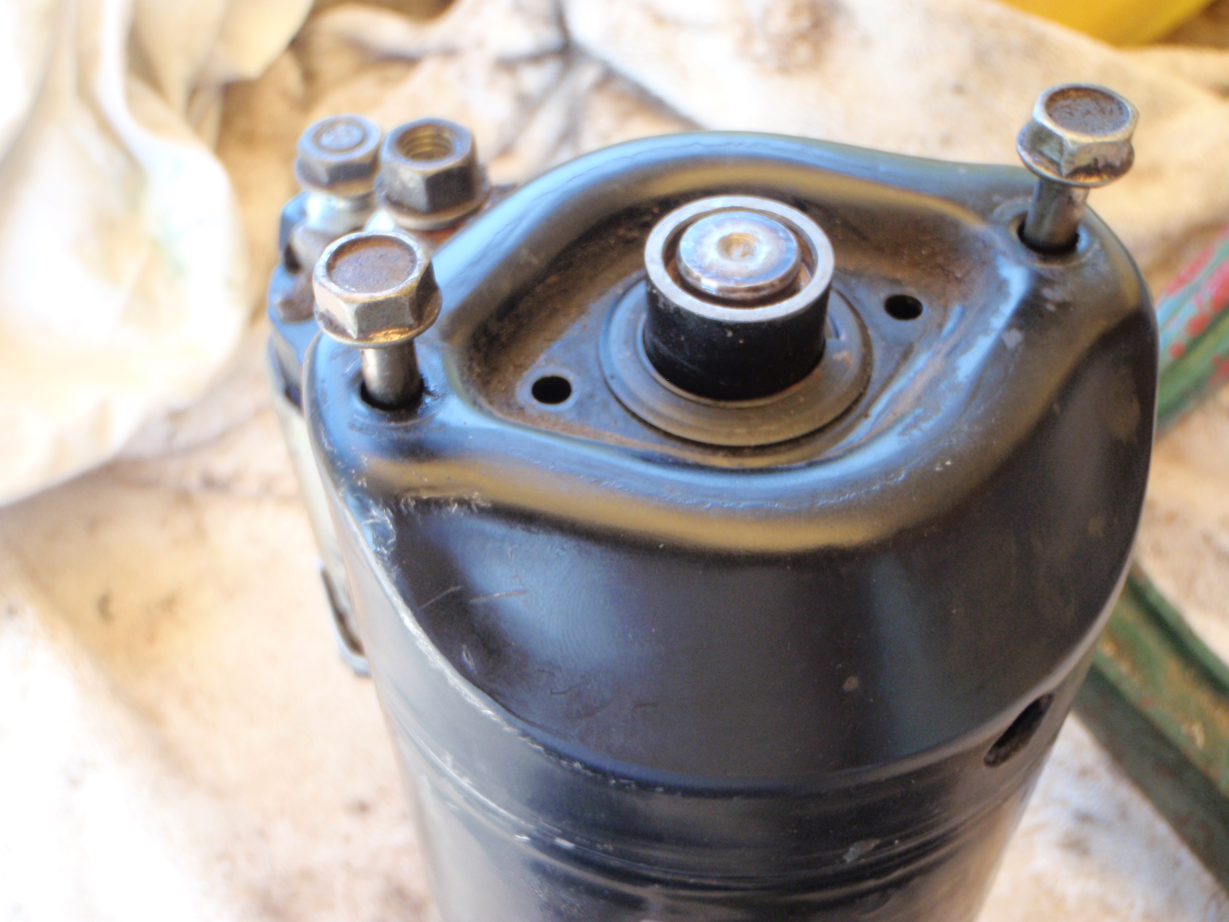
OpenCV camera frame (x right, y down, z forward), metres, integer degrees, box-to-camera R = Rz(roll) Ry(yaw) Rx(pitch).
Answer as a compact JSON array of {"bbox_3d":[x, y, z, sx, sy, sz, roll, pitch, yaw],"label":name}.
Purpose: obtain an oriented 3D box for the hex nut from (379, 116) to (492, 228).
[{"bbox_3d":[-0.025,-0.039,0.172,0.015,0.009,0.015,1,49,0],"label":"hex nut"}]

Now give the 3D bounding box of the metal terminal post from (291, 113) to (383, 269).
[{"bbox_3d":[-0.039,-0.038,0.186,0.014,0.020,0.014,1,49,0],"label":"metal terminal post"}]

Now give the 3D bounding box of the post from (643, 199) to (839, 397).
[{"bbox_3d":[0.013,-0.017,0.131,0.019,0.012,0.019,1,49,0],"label":"post"}]

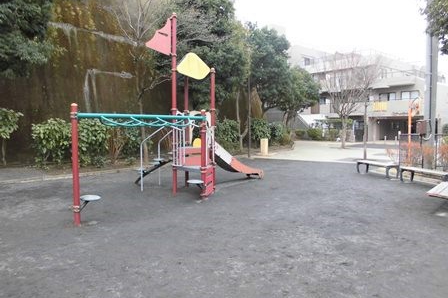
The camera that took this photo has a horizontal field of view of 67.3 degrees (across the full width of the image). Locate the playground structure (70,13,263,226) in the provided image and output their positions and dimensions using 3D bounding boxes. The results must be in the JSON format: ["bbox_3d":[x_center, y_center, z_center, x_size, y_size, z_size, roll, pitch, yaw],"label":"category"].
[{"bbox_3d":[-1.482,-1.038,8.445,2.864,4.170,6.119,2,4,38],"label":"playground structure"}]

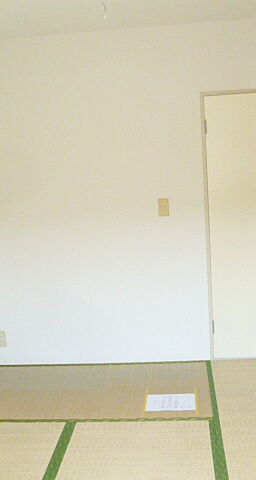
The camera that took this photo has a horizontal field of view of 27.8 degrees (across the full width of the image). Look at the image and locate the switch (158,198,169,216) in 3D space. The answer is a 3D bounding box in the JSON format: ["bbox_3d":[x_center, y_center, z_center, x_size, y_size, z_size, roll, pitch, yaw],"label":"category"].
[{"bbox_3d":[0.255,-0.228,3.656,0.070,0.122,0.012,-3,9,6],"label":"switch"}]

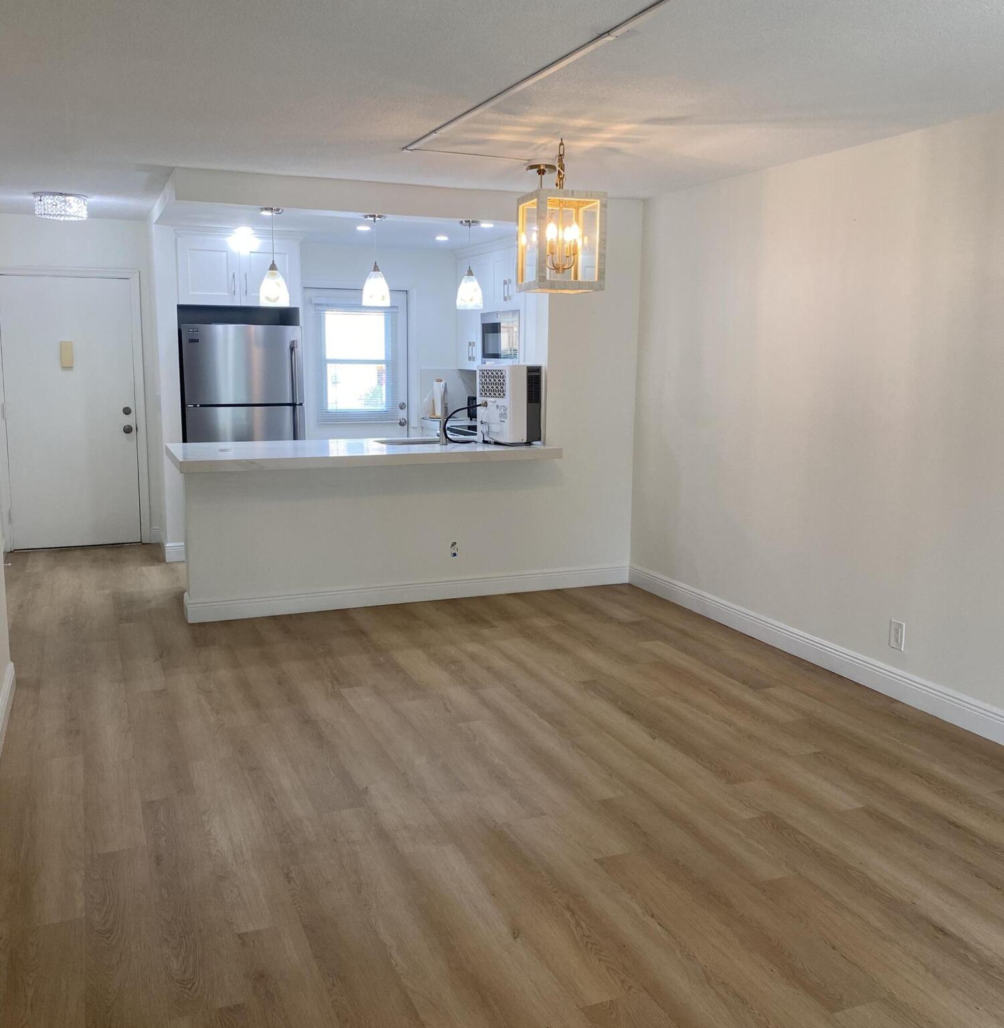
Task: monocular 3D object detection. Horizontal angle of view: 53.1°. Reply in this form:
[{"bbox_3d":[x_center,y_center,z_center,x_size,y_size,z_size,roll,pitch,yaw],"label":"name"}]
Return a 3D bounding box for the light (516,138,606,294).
[{"bbox_3d":[0.266,-1.334,4.514,0.316,0.657,0.316,-2,10,-15],"label":"light"}]

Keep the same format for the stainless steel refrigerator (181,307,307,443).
[{"bbox_3d":[-1.998,-0.564,7.641,0.838,1.685,0.810,-3,10,-23],"label":"stainless steel refrigerator"}]

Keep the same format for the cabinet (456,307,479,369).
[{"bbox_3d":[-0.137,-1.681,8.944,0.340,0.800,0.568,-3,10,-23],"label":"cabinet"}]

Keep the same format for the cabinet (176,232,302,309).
[{"bbox_3d":[-1.951,-1.760,7.330,0.872,0.505,0.661,-3,10,-22],"label":"cabinet"}]

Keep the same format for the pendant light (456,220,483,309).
[{"bbox_3d":[-0.193,-1.495,6.082,0.162,0.516,0.162,1,10,0],"label":"pendant light"}]

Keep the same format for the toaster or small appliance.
[{"bbox_3d":[0.056,-0.731,6.660,0.303,0.507,0.313,-8,13,-42],"label":"toaster or small appliance"}]

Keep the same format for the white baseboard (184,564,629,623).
[{"bbox_3d":[-0.458,0.475,6.210,2.842,0.128,0.020,-3,10,-23],"label":"white baseboard"}]

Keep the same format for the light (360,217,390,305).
[{"bbox_3d":[-0.735,-1.466,5.857,0.162,0.512,0.162,-3,10,-22],"label":"light"}]

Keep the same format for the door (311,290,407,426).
[{"bbox_3d":[-1.288,-0.948,8.921,0.914,2.035,0.045,-3,10,-23],"label":"door"}]

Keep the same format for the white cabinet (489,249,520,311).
[{"bbox_3d":[0.194,-1.762,7.596,0.327,0.474,0.734,-3,10,-22],"label":"white cabinet"}]

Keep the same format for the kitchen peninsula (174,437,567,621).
[{"bbox_3d":[-0.840,0.048,6.228,2.253,0.933,0.933,-3,10,-22],"label":"kitchen peninsula"}]

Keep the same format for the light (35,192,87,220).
[{"bbox_3d":[-2.779,-1.937,6.337,0.317,0.132,0.317,-3,10,-22],"label":"light"}]

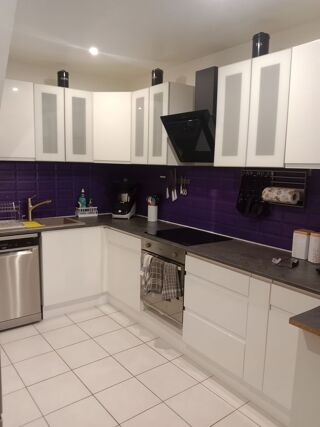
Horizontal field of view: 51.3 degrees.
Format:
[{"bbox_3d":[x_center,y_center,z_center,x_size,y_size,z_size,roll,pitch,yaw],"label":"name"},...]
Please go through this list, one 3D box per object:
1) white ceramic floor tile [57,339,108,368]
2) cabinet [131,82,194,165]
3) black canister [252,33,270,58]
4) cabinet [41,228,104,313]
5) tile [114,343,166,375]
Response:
[{"bbox_3d":[-0.618,1.130,2.685,0.330,0.010,0.330,-5,10,-38],"label":"white ceramic floor tile"},{"bbox_3d":[0.009,-0.858,3.353,0.299,0.735,0.603,-5,10,-38],"label":"cabinet"},{"bbox_3d":[0.712,-1.153,2.348,0.111,0.180,0.111,6,9,27],"label":"black canister"},{"bbox_3d":[-1.043,0.493,3.597,0.630,0.740,0.560,-5,10,-38],"label":"cabinet"},{"bbox_3d":[-0.161,1.171,2.688,0.333,0.010,0.333,-5,10,-38],"label":"tile"}]

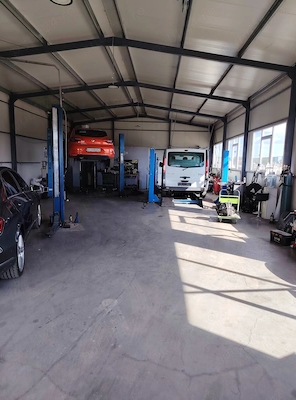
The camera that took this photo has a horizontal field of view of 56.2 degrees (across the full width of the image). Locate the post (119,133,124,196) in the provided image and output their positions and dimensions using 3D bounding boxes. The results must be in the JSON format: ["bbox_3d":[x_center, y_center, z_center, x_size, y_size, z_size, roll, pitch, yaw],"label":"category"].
[{"bbox_3d":[-1.151,-1.496,12.175,0.240,2.670,0.280,2,8,2],"label":"post"}]

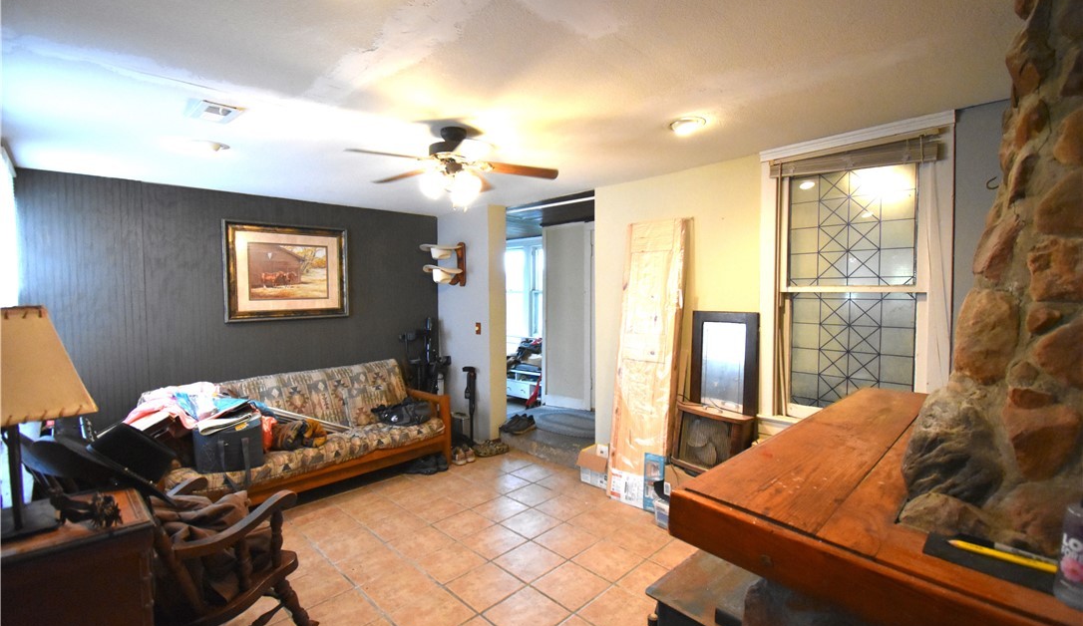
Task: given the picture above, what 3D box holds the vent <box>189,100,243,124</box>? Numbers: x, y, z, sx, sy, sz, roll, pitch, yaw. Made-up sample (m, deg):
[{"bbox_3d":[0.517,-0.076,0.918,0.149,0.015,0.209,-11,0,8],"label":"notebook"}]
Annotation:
[{"bbox_3d":[-1.706,-1.042,2.357,0.290,0.030,0.170,0,2,45],"label":"vent"}]

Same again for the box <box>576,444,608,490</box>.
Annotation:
[{"bbox_3d":[0.471,1.206,3.513,0.300,0.245,0.280,0,2,45],"label":"box"}]

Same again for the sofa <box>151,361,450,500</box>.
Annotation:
[{"bbox_3d":[-1.837,0.920,3.561,0.940,0.863,2.025,0,2,45],"label":"sofa"}]

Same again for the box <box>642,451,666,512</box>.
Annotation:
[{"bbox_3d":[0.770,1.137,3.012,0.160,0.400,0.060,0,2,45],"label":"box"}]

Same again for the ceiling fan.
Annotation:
[{"bbox_3d":[-0.528,-0.853,2.670,1.200,0.450,1.200,0,2,45],"label":"ceiling fan"}]

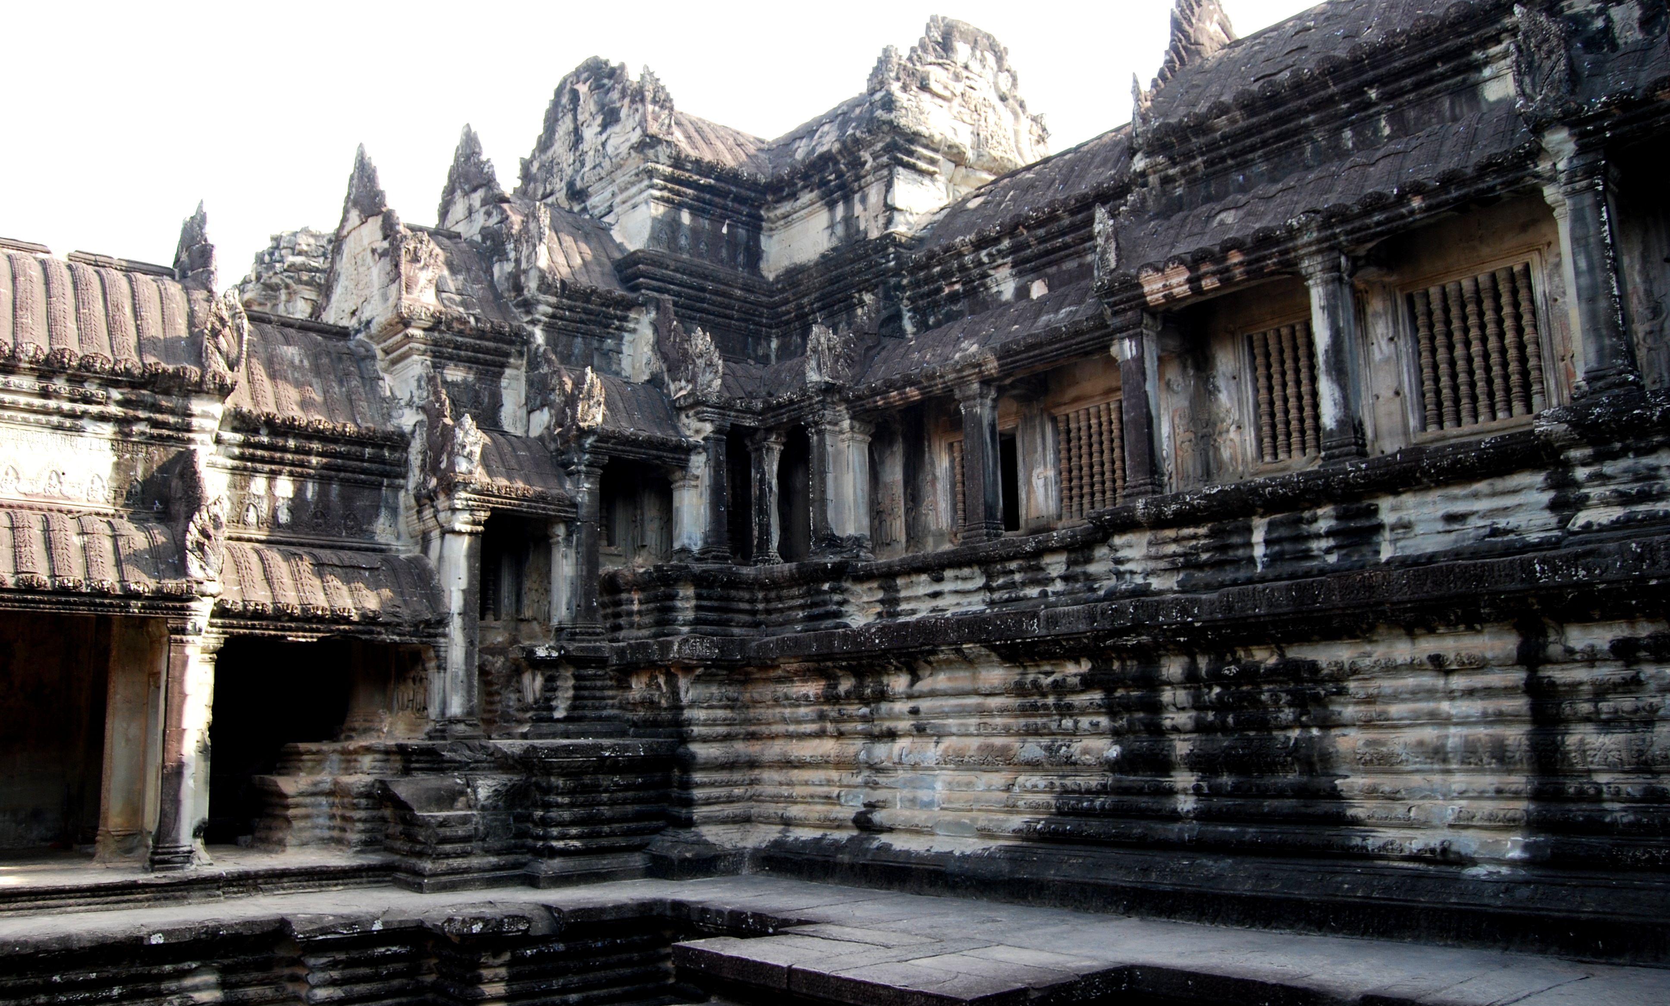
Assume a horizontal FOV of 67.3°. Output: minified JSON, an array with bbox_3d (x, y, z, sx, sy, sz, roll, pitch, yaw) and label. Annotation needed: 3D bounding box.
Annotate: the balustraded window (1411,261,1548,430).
[{"bbox_3d":[6.966,-1.659,13.653,0.250,1.689,1.262,9,-15,-42],"label":"balustraded window"}]

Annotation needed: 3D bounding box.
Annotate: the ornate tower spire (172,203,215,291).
[{"bbox_3d":[-10.139,-4.069,19.847,0.377,1.187,0.565,9,-15,-42],"label":"ornate tower spire"}]

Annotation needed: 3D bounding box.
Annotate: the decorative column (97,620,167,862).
[{"bbox_3d":[-9.266,3.103,16.583,0.480,3.112,0.480,9,-15,-42],"label":"decorative column"}]

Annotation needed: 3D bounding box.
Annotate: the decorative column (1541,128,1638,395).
[{"bbox_3d":[6.363,-2.031,10.585,0.420,2.162,0.420,9,-15,-42],"label":"decorative column"}]

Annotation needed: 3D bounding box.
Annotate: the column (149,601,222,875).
[{"bbox_3d":[-8.369,2.996,16.169,0.478,3.276,0.407,9,-15,-42],"label":"column"}]

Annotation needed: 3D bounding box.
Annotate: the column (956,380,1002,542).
[{"bbox_3d":[2.057,-0.595,18.009,0.400,2.249,0.400,9,-15,-42],"label":"column"}]

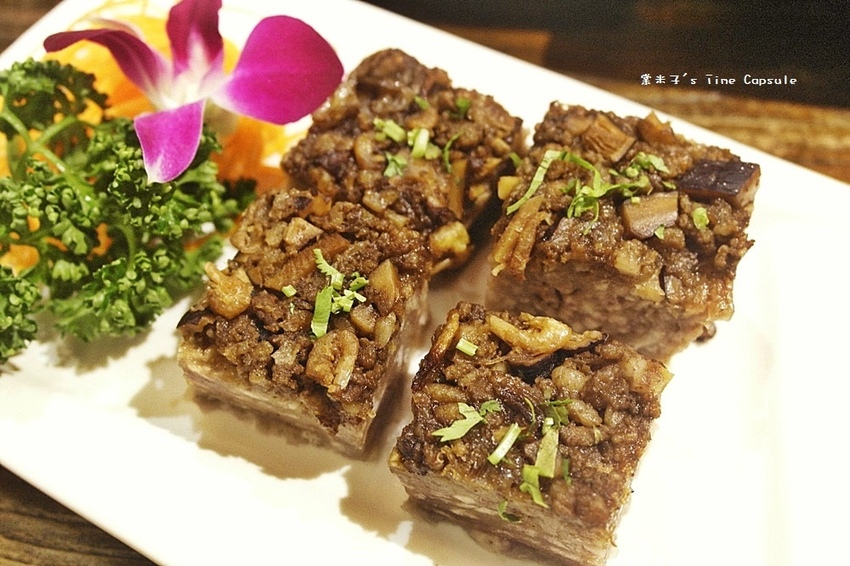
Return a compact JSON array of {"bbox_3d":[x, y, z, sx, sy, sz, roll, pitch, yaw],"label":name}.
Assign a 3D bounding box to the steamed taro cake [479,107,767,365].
[{"bbox_3d":[0.051,-0.013,0.280,0.054,0.026,0.051,15,53,11],"label":"steamed taro cake"}]

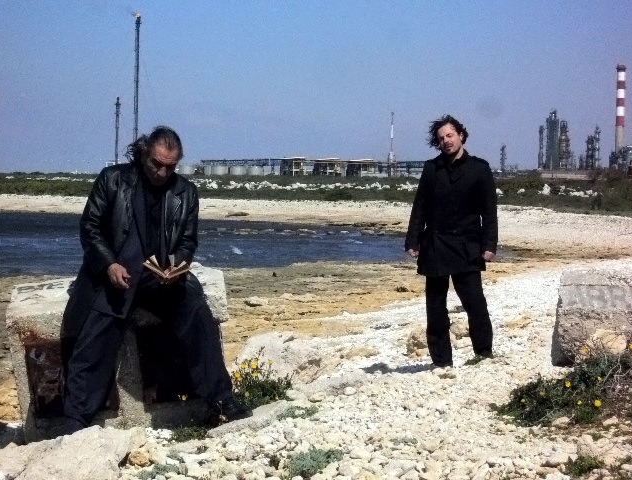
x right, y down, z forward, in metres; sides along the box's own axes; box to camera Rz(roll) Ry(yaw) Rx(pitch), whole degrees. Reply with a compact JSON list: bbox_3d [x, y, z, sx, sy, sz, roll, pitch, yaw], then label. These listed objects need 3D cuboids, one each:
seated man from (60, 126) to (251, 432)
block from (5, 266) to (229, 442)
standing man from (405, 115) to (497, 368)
[{"bbox_3d":[-0.810,0.197,9.800,0.920,1.490,0.750,0,2,-7],"label":"seated man"},{"bbox_3d":[-1.022,0.586,10.020,1.080,0.700,0.620,-6,10,-3],"label":"block"},{"bbox_3d":[0.928,0.007,13.400,0.590,1.720,0.400,1,2,14],"label":"standing man"}]

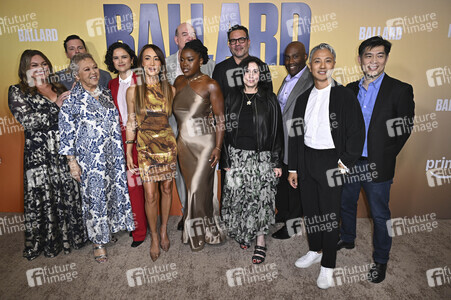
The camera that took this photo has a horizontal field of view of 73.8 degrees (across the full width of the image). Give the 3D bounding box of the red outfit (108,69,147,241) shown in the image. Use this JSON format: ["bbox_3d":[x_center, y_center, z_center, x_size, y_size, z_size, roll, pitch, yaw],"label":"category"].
[{"bbox_3d":[-0.799,0.109,2.640,0.430,1.490,0.280,-3,14,-8],"label":"red outfit"}]

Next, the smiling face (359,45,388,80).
[{"bbox_3d":[0.975,-0.576,1.982,0.175,0.225,0.160,6,13,23],"label":"smiling face"}]

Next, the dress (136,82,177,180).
[{"bbox_3d":[-0.552,-0.144,2.438,0.360,0.790,0.260,-2,14,-10],"label":"dress"}]

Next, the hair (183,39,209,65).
[{"bbox_3d":[-0.227,-0.744,2.270,0.175,0.185,0.230,9,24,33],"label":"hair"}]

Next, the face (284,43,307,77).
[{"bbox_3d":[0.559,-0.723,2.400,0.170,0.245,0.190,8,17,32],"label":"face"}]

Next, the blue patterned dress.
[{"bbox_3d":[-1.003,0.090,2.402,0.530,1.230,0.400,-7,14,-29],"label":"blue patterned dress"}]

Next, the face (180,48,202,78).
[{"bbox_3d":[-0.262,-0.656,2.278,0.160,0.220,0.150,7,16,29],"label":"face"}]

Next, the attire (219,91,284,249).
[{"bbox_3d":[0.207,0.172,2.432,0.520,1.360,0.330,0,14,5],"label":"attire"}]

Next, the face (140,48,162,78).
[{"bbox_3d":[-0.550,-0.658,2.246,0.160,0.225,0.150,-3,14,-11],"label":"face"}]

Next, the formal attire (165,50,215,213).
[{"bbox_3d":[-0.325,-0.047,2.874,0.530,1.620,0.330,-1,14,-6],"label":"formal attire"}]

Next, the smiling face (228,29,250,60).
[{"bbox_3d":[0.113,-0.850,2.426,0.175,0.240,0.170,1,12,4],"label":"smiling face"}]

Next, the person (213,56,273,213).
[{"bbox_3d":[0.154,-0.054,2.664,0.540,1.740,0.330,0,14,2],"label":"person"}]

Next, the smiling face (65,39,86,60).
[{"bbox_3d":[-1.328,-0.877,2.660,0.165,0.215,0.160,-5,14,-21],"label":"smiling face"}]

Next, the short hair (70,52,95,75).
[{"bbox_3d":[-1.073,-0.645,2.278,0.200,0.170,0.180,8,16,32],"label":"short hair"}]

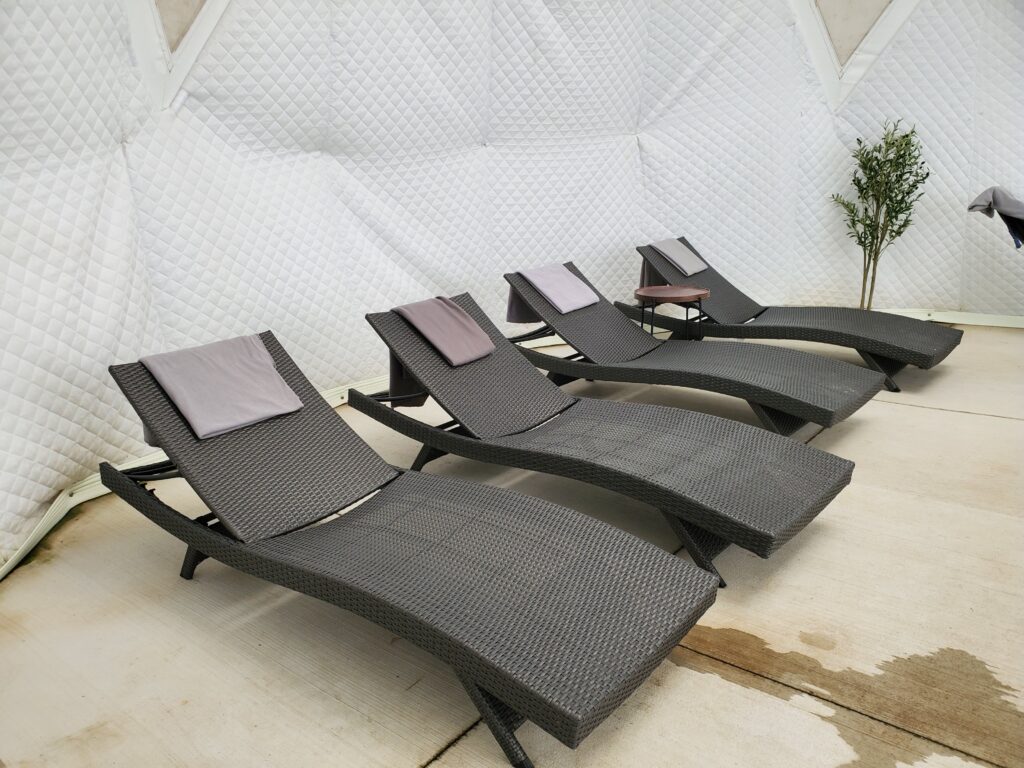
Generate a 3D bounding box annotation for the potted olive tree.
[{"bbox_3d":[2.668,-1.136,5.620,0.677,1.493,0.576,-2,17,0],"label":"potted olive tree"}]

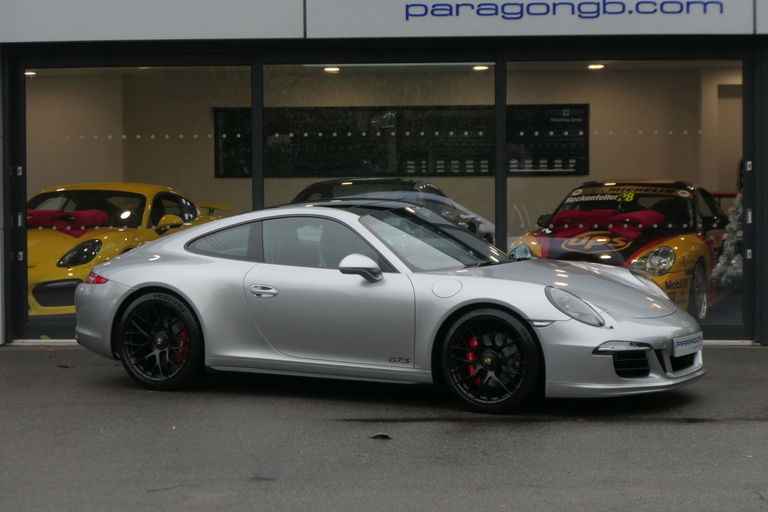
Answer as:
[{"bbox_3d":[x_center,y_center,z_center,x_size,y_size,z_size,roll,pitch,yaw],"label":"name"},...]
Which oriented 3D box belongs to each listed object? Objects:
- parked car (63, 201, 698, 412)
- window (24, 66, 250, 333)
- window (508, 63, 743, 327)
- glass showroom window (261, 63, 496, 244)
[{"bbox_3d":[-0.045,0.262,12.654,4.500,1.295,1.870,1,2,29],"label":"parked car"},{"bbox_3d":[-2.013,-0.475,15.230,1.886,2.145,0.080,0,2,6],"label":"window"},{"bbox_3d":[1.922,-0.491,14.844,1.877,2.122,0.080,0,2,6],"label":"window"},{"bbox_3d":[-0.042,-0.489,15.036,1.882,2.126,0.080,0,2,6],"label":"glass showroom window"}]

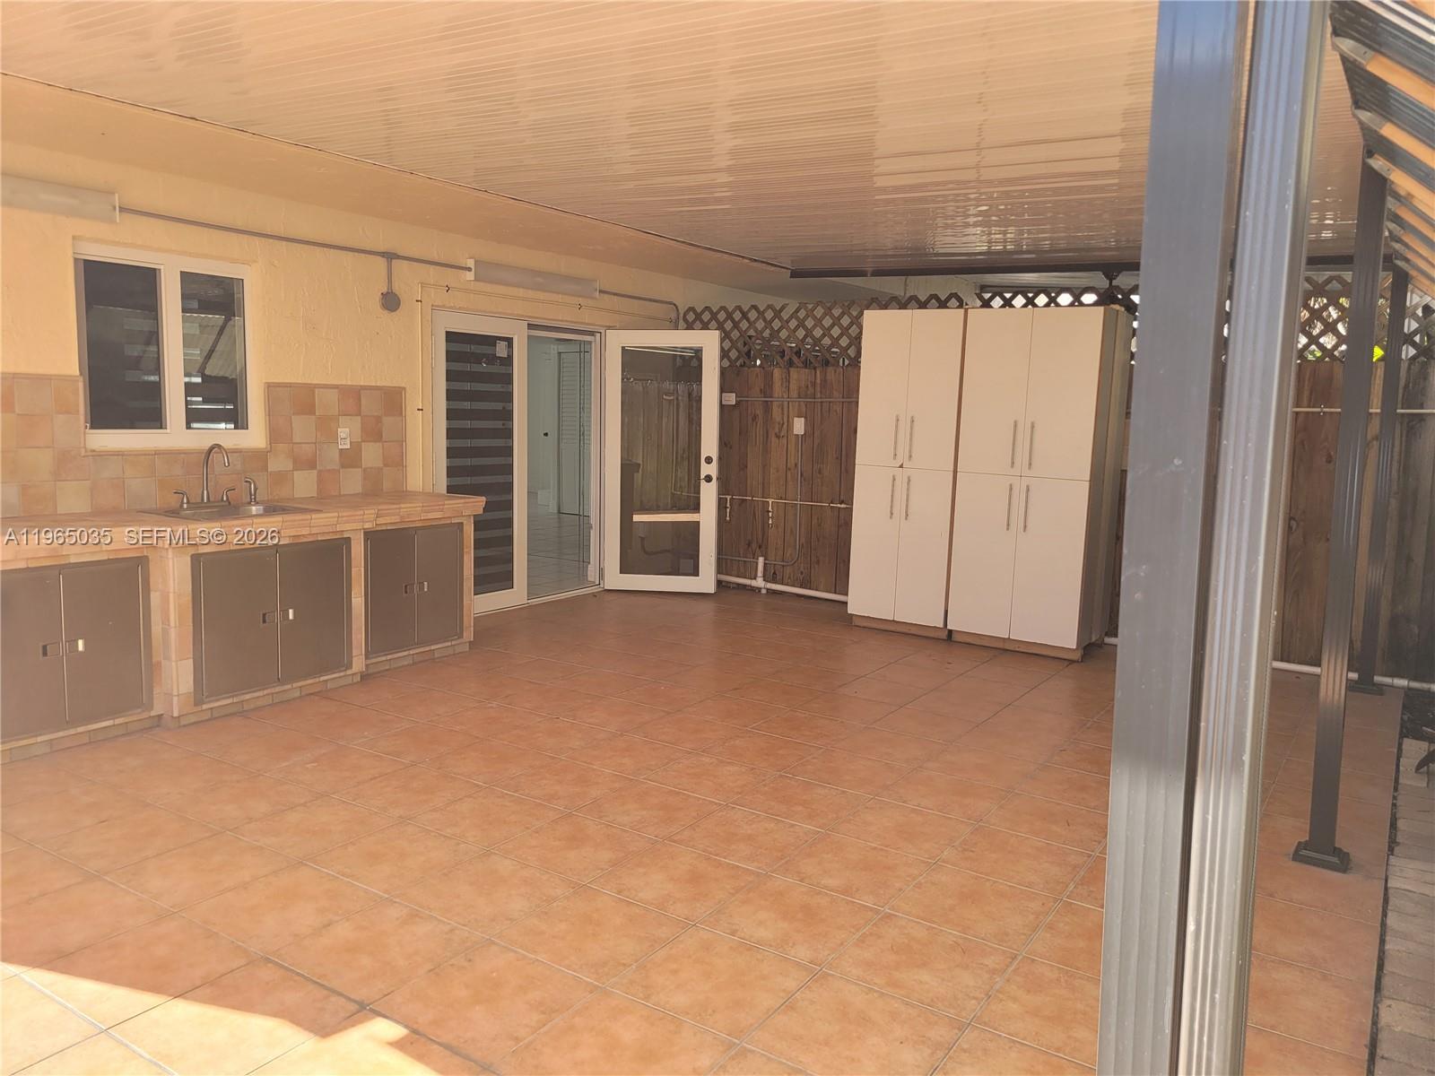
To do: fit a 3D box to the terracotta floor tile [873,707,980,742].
[{"bbox_3d":[1.026,0.911,5.259,0.419,0.012,0.419,7,9,32],"label":"terracotta floor tile"}]

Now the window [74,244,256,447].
[{"bbox_3d":[-2.870,-0.970,5.650,0.080,0.994,0.955,7,9,32],"label":"window"}]

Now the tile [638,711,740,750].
[{"bbox_3d":[-0.148,0.937,5.168,0.428,0.012,0.428,7,9,32],"label":"tile"}]

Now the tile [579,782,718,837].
[{"bbox_3d":[-0.265,1.069,4.239,0.434,0.012,0.434,7,9,33],"label":"tile"}]

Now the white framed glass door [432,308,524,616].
[{"bbox_3d":[-1.653,-0.485,7.550,0.060,2.081,0.906,7,9,32],"label":"white framed glass door"}]

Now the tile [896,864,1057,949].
[{"bbox_3d":[0.845,1.204,3.529,0.435,0.012,0.435,7,9,32],"label":"tile"}]

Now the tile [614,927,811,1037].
[{"bbox_3d":[-0.004,1.234,3.008,0.428,0.012,0.428,7,9,32],"label":"tile"}]

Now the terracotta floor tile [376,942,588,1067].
[{"bbox_3d":[-0.610,1.241,2.896,0.435,0.012,0.435,7,9,32],"label":"terracotta floor tile"}]

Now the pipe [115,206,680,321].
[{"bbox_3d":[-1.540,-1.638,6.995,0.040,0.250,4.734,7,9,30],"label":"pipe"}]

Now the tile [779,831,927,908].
[{"bbox_3d":[0.473,1.151,3.736,0.428,0.012,0.428,7,9,32],"label":"tile"}]

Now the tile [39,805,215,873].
[{"bbox_3d":[-2.087,1.066,3.832,0.434,0.012,0.434,7,9,33],"label":"tile"}]

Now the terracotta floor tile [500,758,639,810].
[{"bbox_3d":[-0.608,0.987,4.300,0.419,0.012,0.419,7,9,32],"label":"terracotta floor tile"}]

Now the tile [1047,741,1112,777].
[{"bbox_3d":[1.798,1.037,4.998,0.435,0.012,0.435,7,9,32],"label":"tile"}]

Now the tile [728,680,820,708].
[{"bbox_3d":[0.316,0.837,5.801,0.425,0.012,0.425,7,9,32],"label":"tile"}]

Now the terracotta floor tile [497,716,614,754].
[{"bbox_3d":[-0.753,0.935,5.039,0.428,0.012,0.428,7,9,32],"label":"terracotta floor tile"}]

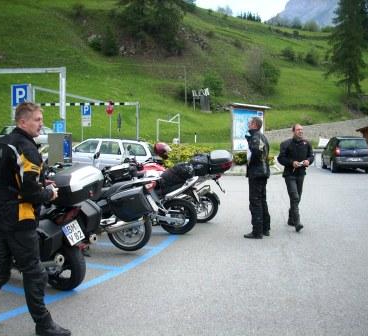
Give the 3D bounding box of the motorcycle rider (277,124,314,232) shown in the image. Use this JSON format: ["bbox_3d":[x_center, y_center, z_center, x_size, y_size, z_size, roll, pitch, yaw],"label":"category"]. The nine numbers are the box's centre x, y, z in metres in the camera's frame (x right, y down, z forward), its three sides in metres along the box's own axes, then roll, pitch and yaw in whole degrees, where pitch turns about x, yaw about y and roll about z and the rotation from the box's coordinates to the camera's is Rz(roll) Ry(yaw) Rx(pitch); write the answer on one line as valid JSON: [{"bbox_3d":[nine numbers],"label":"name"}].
[{"bbox_3d":[1.830,0.131,7.830,0.580,1.740,0.460,-1,3,-11],"label":"motorcycle rider"}]

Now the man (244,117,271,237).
[{"bbox_3d":[1.100,0.137,7.200,0.400,1.800,0.500,1,3,13],"label":"man"}]

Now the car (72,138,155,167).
[{"bbox_3d":[-2.600,-0.243,16.700,4.400,1.470,1.700,1,4,24],"label":"car"}]

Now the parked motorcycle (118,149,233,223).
[{"bbox_3d":[-0.265,0.305,8.650,2.200,1.300,0.860,2,4,27],"label":"parked motorcycle"}]

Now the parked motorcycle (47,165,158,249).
[{"bbox_3d":[-1.290,0.460,6.650,2.180,1.220,0.880,2,4,31],"label":"parked motorcycle"}]

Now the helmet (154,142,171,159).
[{"bbox_3d":[-0.400,-0.325,9.000,0.330,0.270,0.260,2,4,37],"label":"helmet"}]

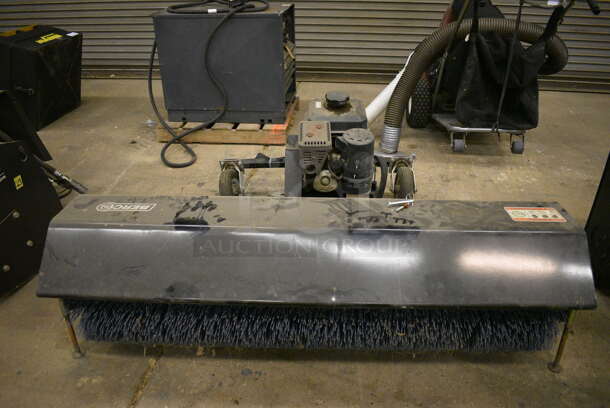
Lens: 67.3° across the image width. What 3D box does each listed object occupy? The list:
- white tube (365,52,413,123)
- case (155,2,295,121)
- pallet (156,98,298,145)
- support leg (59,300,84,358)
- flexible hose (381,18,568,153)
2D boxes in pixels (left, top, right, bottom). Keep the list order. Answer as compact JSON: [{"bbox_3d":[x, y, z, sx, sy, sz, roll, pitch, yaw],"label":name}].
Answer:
[{"bbox_3d":[0.623,-0.841,3.401,0.100,0.661,0.100,34,23,-17],"label":"white tube"},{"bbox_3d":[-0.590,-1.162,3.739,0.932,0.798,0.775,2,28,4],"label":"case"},{"bbox_3d":[-0.564,-0.700,3.693,0.952,0.111,0.900,2,29,6],"label":"pallet"},{"bbox_3d":[-0.793,0.422,1.556,0.042,0.270,0.042,1,28,2],"label":"support leg"},{"bbox_3d":[1.016,-0.717,2.985,0.970,0.940,0.500,2,28,4],"label":"flexible hose"}]

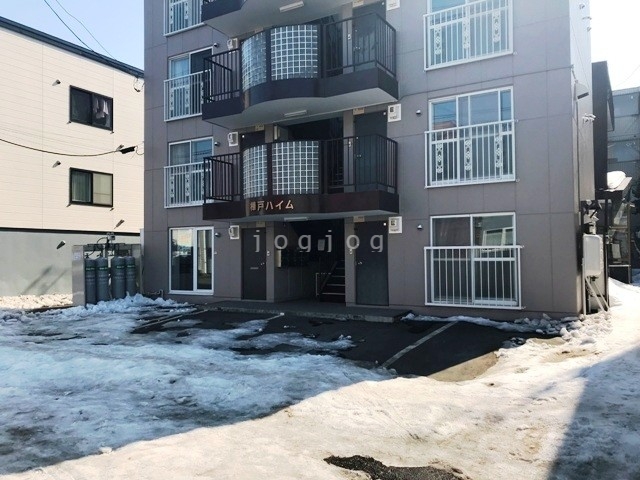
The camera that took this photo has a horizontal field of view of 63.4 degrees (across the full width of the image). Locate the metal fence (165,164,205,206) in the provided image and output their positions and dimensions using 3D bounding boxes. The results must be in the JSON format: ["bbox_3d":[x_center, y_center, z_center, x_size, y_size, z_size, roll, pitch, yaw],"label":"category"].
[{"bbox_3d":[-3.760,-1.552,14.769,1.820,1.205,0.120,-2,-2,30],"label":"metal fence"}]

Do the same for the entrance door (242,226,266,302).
[{"bbox_3d":[-1.752,0.648,13.837,0.794,1.909,0.078,-1,-2,30],"label":"entrance door"}]

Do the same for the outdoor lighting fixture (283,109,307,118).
[{"bbox_3d":[-0.560,-3.050,12.603,0.650,0.080,0.120,-2,-2,30],"label":"outdoor lighting fixture"}]

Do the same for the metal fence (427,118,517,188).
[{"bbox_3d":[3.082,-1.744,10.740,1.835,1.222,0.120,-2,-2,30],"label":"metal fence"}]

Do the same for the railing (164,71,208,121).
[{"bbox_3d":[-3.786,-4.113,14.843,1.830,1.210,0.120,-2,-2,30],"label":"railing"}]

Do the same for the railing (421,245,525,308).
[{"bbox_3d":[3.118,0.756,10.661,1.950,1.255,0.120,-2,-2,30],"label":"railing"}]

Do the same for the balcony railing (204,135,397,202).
[{"bbox_3d":[-0.755,-1.568,12.225,4.870,1.200,1.570,-2,-2,30],"label":"balcony railing"}]

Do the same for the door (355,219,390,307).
[{"bbox_3d":[1.216,0.549,12.125,0.844,1.931,0.078,-1,-2,30],"label":"door"}]

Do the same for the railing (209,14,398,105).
[{"bbox_3d":[-0.759,-4.128,12.287,4.860,1.200,1.570,-2,-2,30],"label":"railing"}]

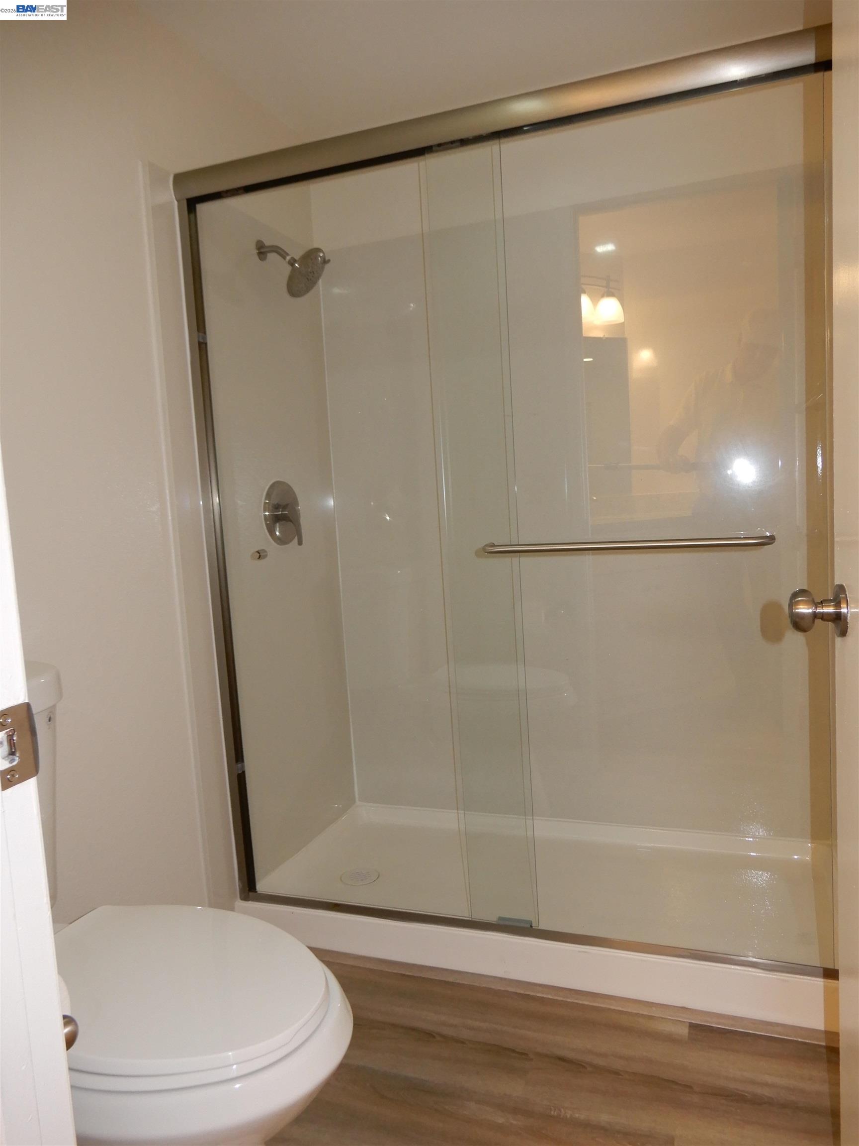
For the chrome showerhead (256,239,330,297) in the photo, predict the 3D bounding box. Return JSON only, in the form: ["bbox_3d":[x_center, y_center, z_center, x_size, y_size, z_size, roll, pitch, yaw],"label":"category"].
[{"bbox_3d":[-0.369,-0.832,2.159,0.194,0.168,0.150,-1,6,20],"label":"chrome showerhead"}]

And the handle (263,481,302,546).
[{"bbox_3d":[-0.393,-0.169,2.246,0.066,0.181,0.181,-1,6,20],"label":"handle"}]

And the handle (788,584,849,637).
[{"bbox_3d":[0.482,0.048,0.991,0.062,0.066,0.066,-1,6,20],"label":"handle"}]

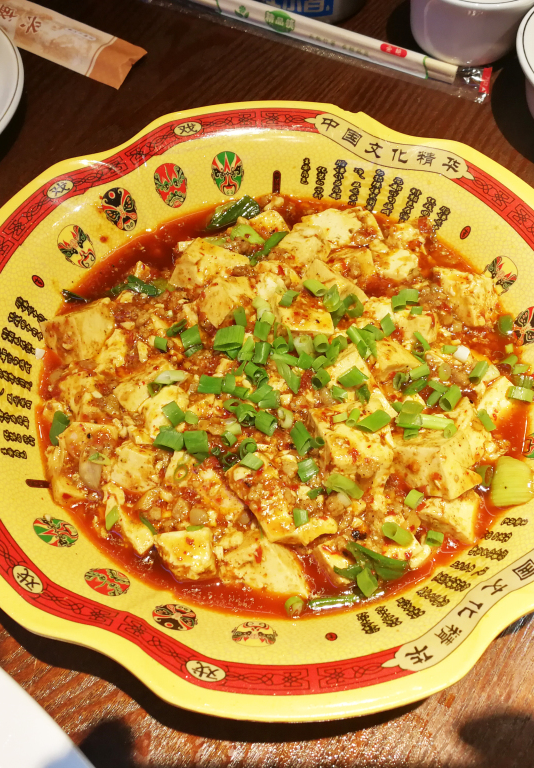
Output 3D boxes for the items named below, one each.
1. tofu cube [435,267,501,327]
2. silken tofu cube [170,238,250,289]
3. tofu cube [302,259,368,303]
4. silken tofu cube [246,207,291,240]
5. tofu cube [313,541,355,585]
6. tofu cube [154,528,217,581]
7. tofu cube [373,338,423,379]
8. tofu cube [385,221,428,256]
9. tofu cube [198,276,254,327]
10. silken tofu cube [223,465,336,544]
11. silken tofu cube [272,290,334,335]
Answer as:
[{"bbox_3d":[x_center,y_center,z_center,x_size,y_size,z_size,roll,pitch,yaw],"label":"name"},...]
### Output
[{"bbox_3d":[0.088,-0.037,0.343,0.020,0.018,0.020,-10,25,-13],"label":"tofu cube"},{"bbox_3d":[-0.026,-0.054,0.367,0.027,0.018,0.019,27,63,15],"label":"silken tofu cube"},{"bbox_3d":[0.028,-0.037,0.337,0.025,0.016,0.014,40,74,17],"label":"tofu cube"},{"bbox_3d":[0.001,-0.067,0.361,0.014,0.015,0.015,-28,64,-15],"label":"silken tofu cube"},{"bbox_3d":[0.027,0.063,0.287,0.013,0.015,0.014,-26,70,-19],"label":"tofu cube"},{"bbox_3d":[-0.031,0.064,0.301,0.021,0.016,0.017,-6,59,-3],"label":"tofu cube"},{"bbox_3d":[0.051,-0.006,0.317,0.015,0.015,0.017,-9,43,-3],"label":"tofu cube"},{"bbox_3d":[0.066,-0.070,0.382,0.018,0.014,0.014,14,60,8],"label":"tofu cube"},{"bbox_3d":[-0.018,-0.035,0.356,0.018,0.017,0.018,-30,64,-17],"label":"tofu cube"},{"bbox_3d":[0.005,0.042,0.291,0.025,0.015,0.026,-21,73,-14],"label":"silken tofu cube"},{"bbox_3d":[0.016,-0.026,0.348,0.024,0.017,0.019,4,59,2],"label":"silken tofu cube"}]

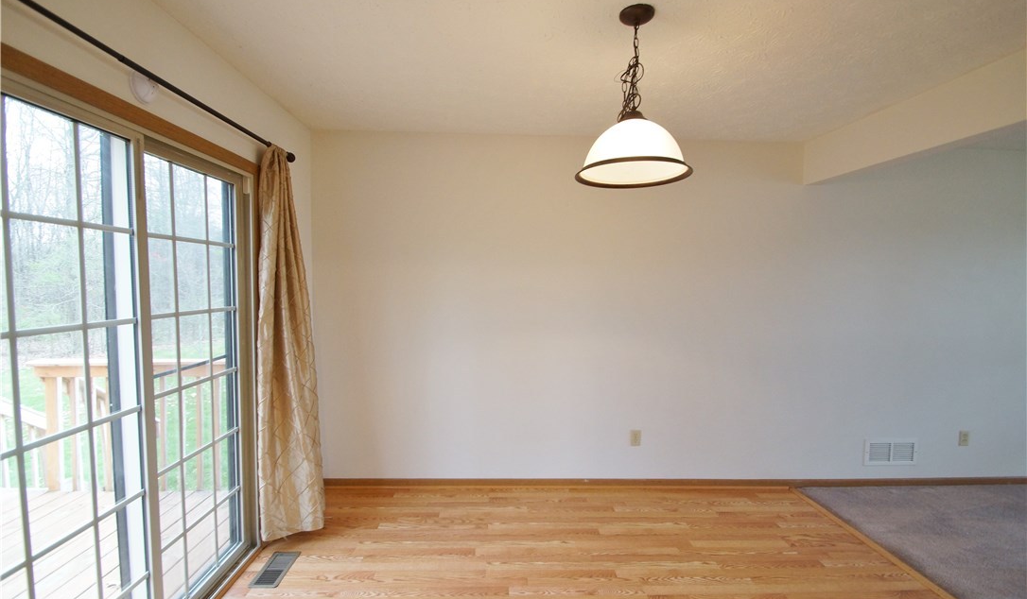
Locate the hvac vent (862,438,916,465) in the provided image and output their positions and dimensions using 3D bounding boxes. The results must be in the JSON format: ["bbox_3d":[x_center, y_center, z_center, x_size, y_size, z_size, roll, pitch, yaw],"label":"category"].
[{"bbox_3d":[2.750,1.118,3.107,0.395,0.195,0.020,1,3,-3],"label":"hvac vent"}]

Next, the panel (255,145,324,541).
[{"bbox_3d":[-1.204,0.266,2.331,0.240,2.120,0.340,1,3,-3],"label":"panel"}]

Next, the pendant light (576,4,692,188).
[{"bbox_3d":[0.444,-0.741,1.566,0.416,0.590,0.416,1,3,-3],"label":"pendant light"}]

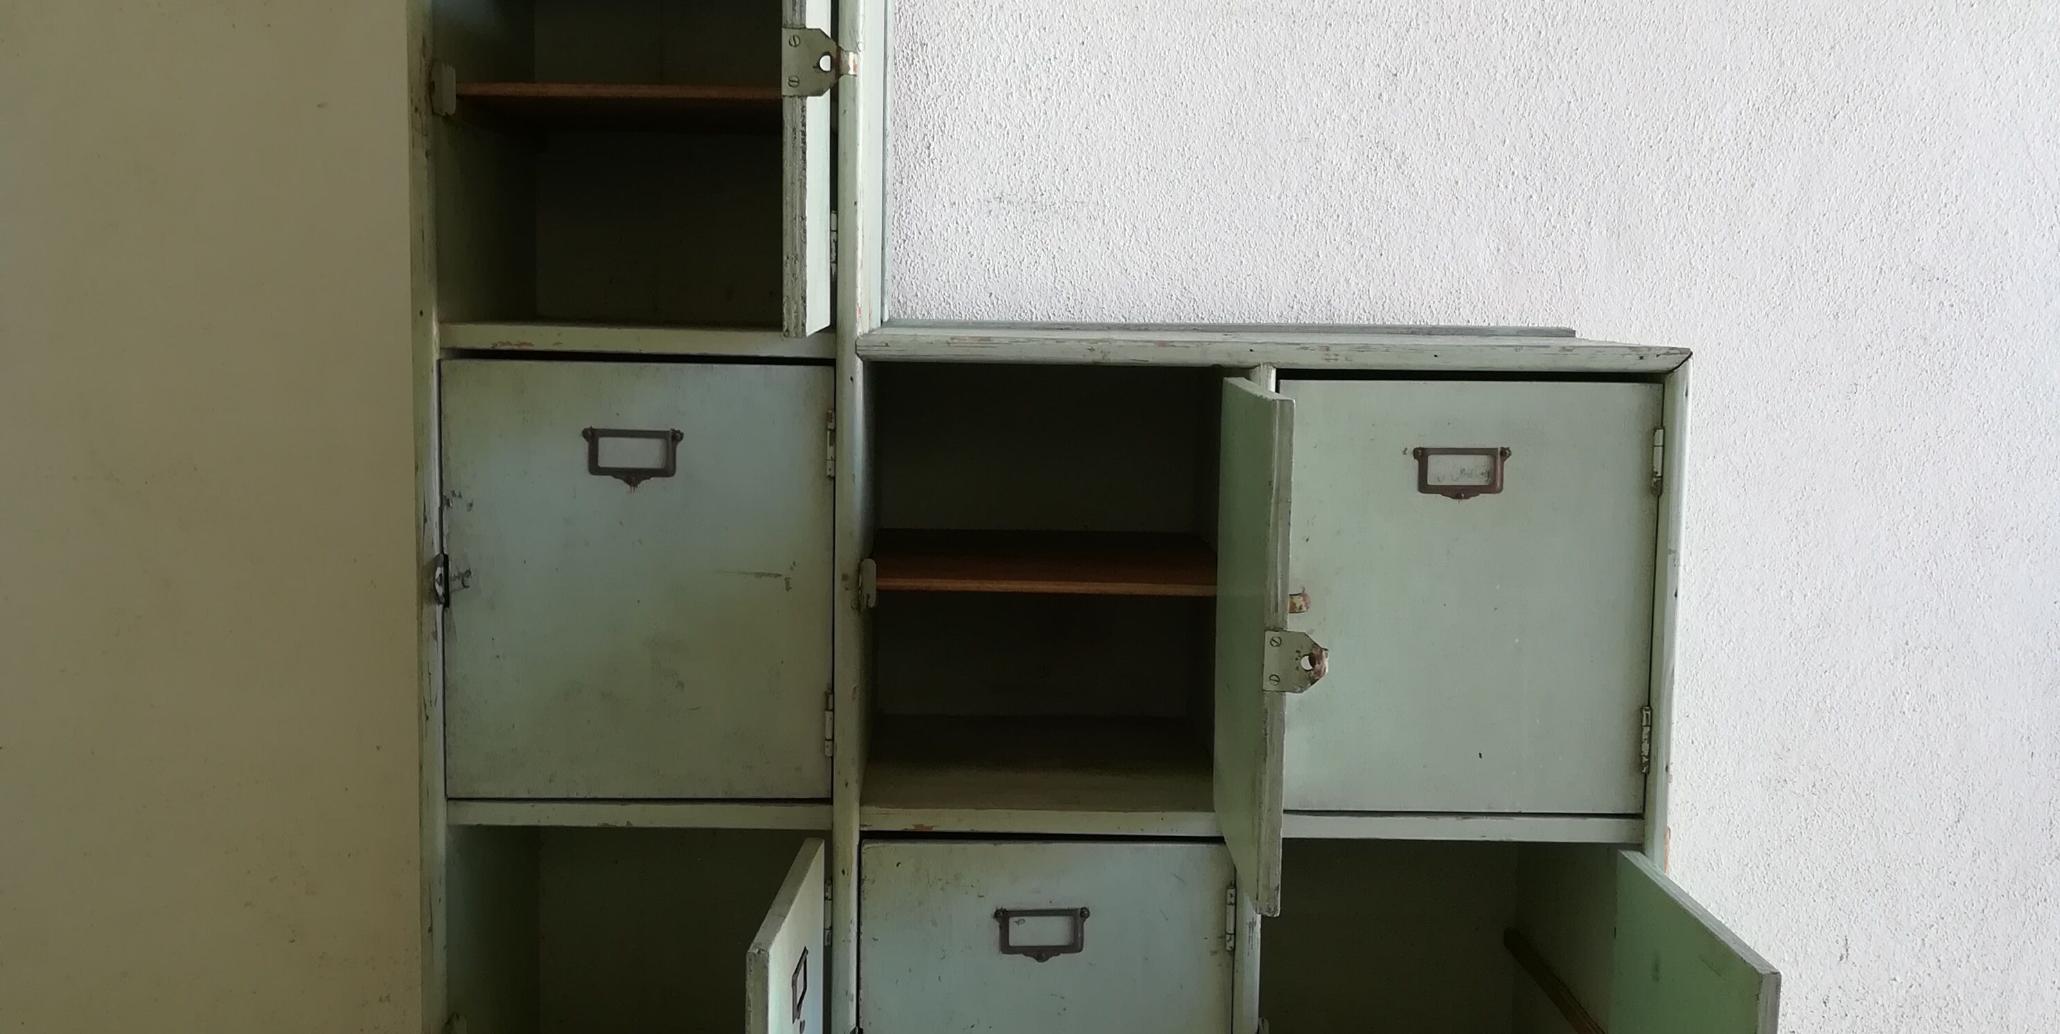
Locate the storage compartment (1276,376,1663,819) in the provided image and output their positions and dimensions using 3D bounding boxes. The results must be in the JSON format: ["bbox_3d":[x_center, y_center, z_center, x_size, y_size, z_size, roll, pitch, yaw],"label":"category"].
[{"bbox_3d":[0.390,0.051,2.067,0.344,0.403,0.412,1,6,-1],"label":"storage compartment"}]

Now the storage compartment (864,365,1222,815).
[{"bbox_3d":[0.017,0.046,2.060,0.348,0.403,0.412,1,6,-1],"label":"storage compartment"}]

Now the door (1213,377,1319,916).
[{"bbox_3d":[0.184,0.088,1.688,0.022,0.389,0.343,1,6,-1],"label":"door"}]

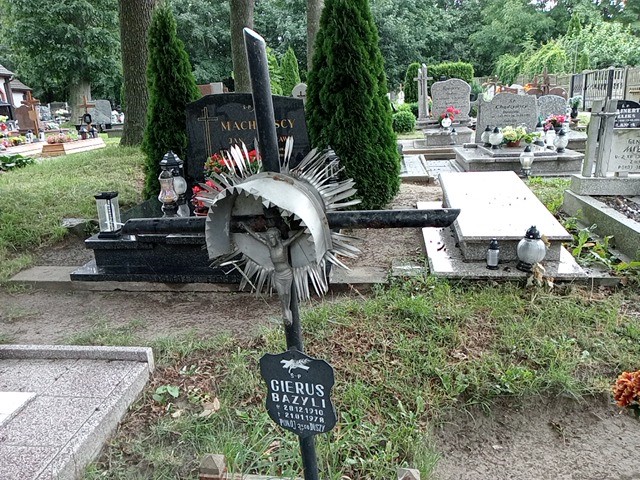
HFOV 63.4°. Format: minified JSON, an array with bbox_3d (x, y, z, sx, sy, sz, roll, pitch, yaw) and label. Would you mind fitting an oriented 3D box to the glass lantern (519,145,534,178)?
[{"bbox_3d":[2.570,-0.966,6.400,0.150,0.390,0.150,0,18,0],"label":"glass lantern"}]

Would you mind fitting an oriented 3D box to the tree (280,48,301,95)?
[{"bbox_3d":[-0.735,-3.838,13.000,0.620,1.950,0.620,0,18,0],"label":"tree"}]

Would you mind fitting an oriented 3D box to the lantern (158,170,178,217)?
[{"bbox_3d":[-1.154,-0.353,3.950,0.145,0.365,0.145,0,18,0],"label":"lantern"}]

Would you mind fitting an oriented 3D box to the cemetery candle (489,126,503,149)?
[{"bbox_3d":[2.337,-1.345,6.850,0.180,0.280,0.180,0,18,0],"label":"cemetery candle"}]

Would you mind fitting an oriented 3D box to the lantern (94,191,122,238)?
[{"bbox_3d":[-1.473,-0.172,3.600,0.130,0.305,0.130,3,18,10],"label":"lantern"}]

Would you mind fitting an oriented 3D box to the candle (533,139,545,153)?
[{"bbox_3d":[2.861,-1.229,6.750,0.140,0.165,0.140,0,18,0],"label":"candle"}]

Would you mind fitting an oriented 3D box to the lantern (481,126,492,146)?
[{"bbox_3d":[2.263,-1.392,6.950,0.182,0.283,0.182,0,18,0],"label":"lantern"}]

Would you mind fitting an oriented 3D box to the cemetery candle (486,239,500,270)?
[{"bbox_3d":[1.180,0.094,3.520,0.078,0.211,0.078,0,18,0],"label":"cemetery candle"}]

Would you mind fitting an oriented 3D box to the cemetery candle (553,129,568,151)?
[{"bbox_3d":[3.127,-1.284,6.700,0.185,0.300,0.185,0,18,0],"label":"cemetery candle"}]

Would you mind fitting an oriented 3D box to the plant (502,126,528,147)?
[{"bbox_3d":[2.612,-1.385,6.950,0.320,0.260,0.290,0,18,0],"label":"plant"}]

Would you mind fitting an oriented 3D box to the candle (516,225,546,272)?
[{"bbox_3d":[1.433,0.055,3.500,0.188,0.308,0.188,0,18,0],"label":"candle"}]

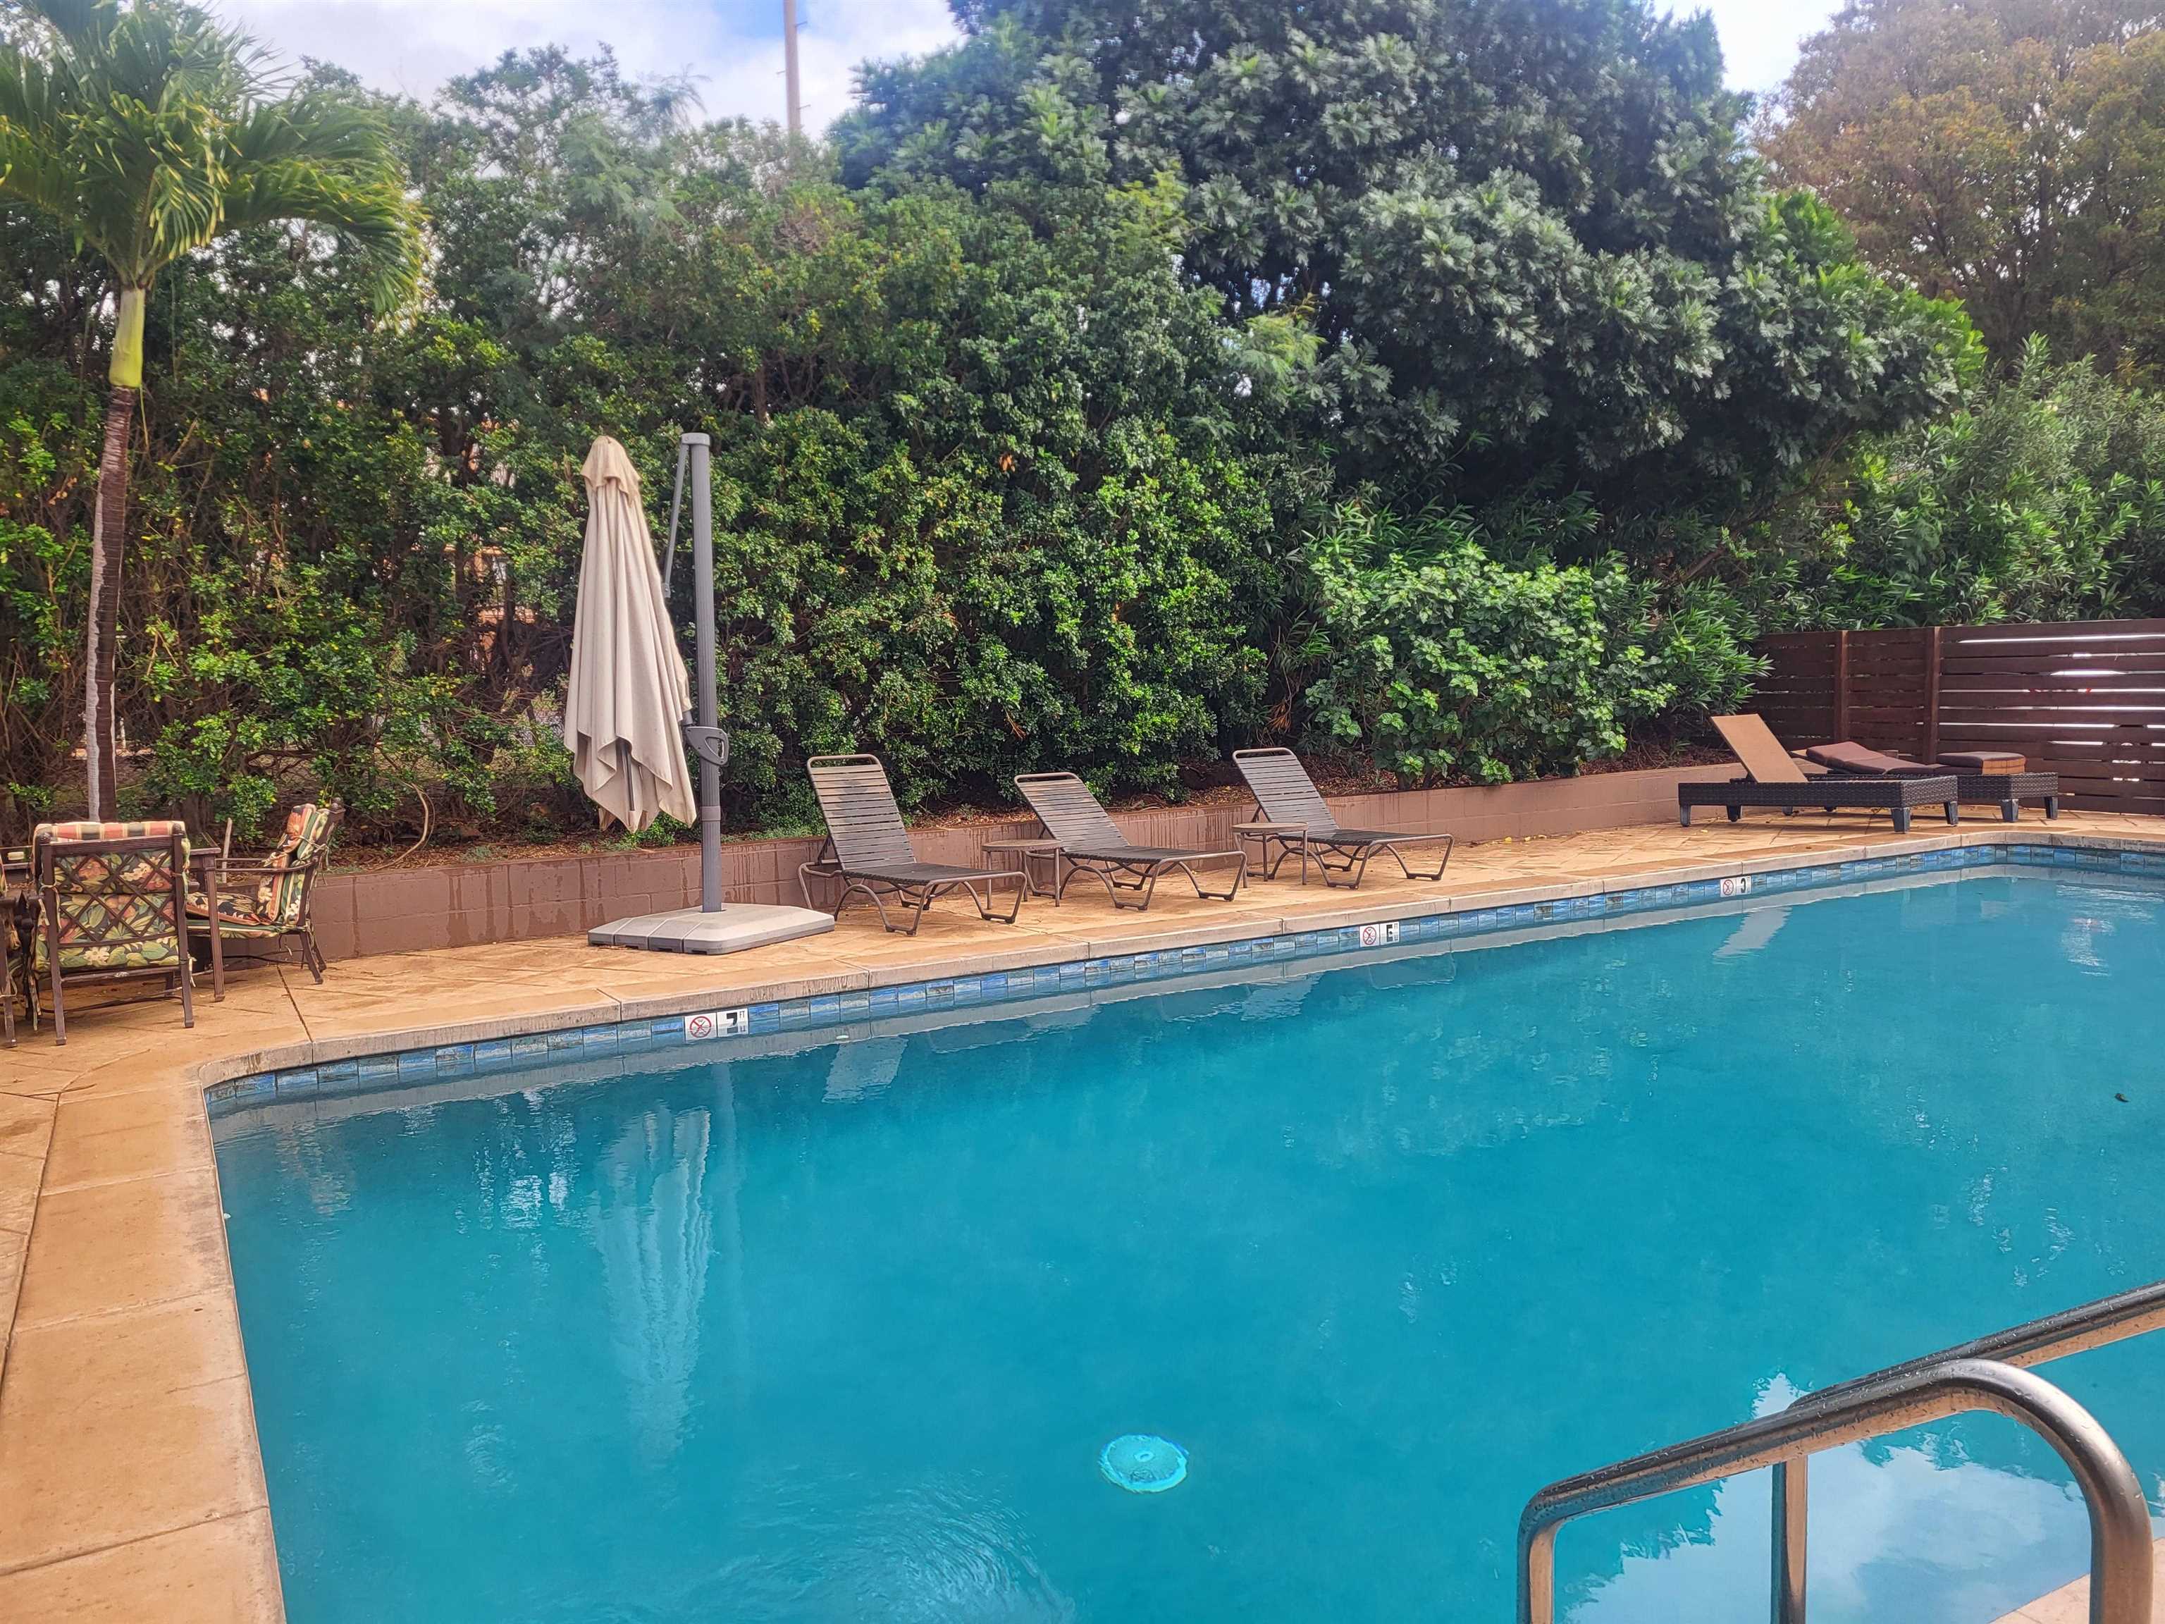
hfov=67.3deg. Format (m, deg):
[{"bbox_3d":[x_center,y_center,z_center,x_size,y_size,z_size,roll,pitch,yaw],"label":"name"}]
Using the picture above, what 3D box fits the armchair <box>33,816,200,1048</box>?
[{"bbox_3d":[-4.198,0.491,7.061,0.598,0.884,0.627,-6,7,-40],"label":"armchair"}]

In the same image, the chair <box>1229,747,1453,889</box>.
[{"bbox_3d":[1.687,0.013,10.949,0.647,0.853,1.891,-4,6,-22],"label":"chair"}]

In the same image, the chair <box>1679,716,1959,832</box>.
[{"bbox_3d":[5.867,-0.318,13.062,0.704,0.882,1.953,-5,6,-32],"label":"chair"}]

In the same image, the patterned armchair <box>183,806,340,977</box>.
[{"bbox_3d":[-4.075,0.412,8.104,0.657,0.910,0.598,-4,6,-24],"label":"patterned armchair"}]

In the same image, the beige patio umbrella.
[{"bbox_3d":[-2.440,-0.939,8.773,0.666,2.068,0.666,-3,5,-15],"label":"beige patio umbrella"}]

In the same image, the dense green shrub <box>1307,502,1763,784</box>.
[{"bbox_3d":[3.883,-1.467,14.113,3.920,2.195,1.862,-4,6,-29],"label":"dense green shrub"}]

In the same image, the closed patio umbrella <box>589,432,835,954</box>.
[{"bbox_3d":[-2.086,-0.666,8.902,0.960,2.754,0.960,2,7,38],"label":"closed patio umbrella"}]

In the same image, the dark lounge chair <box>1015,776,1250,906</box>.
[{"bbox_3d":[0.241,0.160,10.339,0.647,0.764,1.882,-5,6,-30],"label":"dark lounge chair"}]

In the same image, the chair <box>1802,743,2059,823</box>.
[{"bbox_3d":[6.927,-0.248,13.532,0.704,0.588,1.953,-5,6,-33],"label":"chair"}]

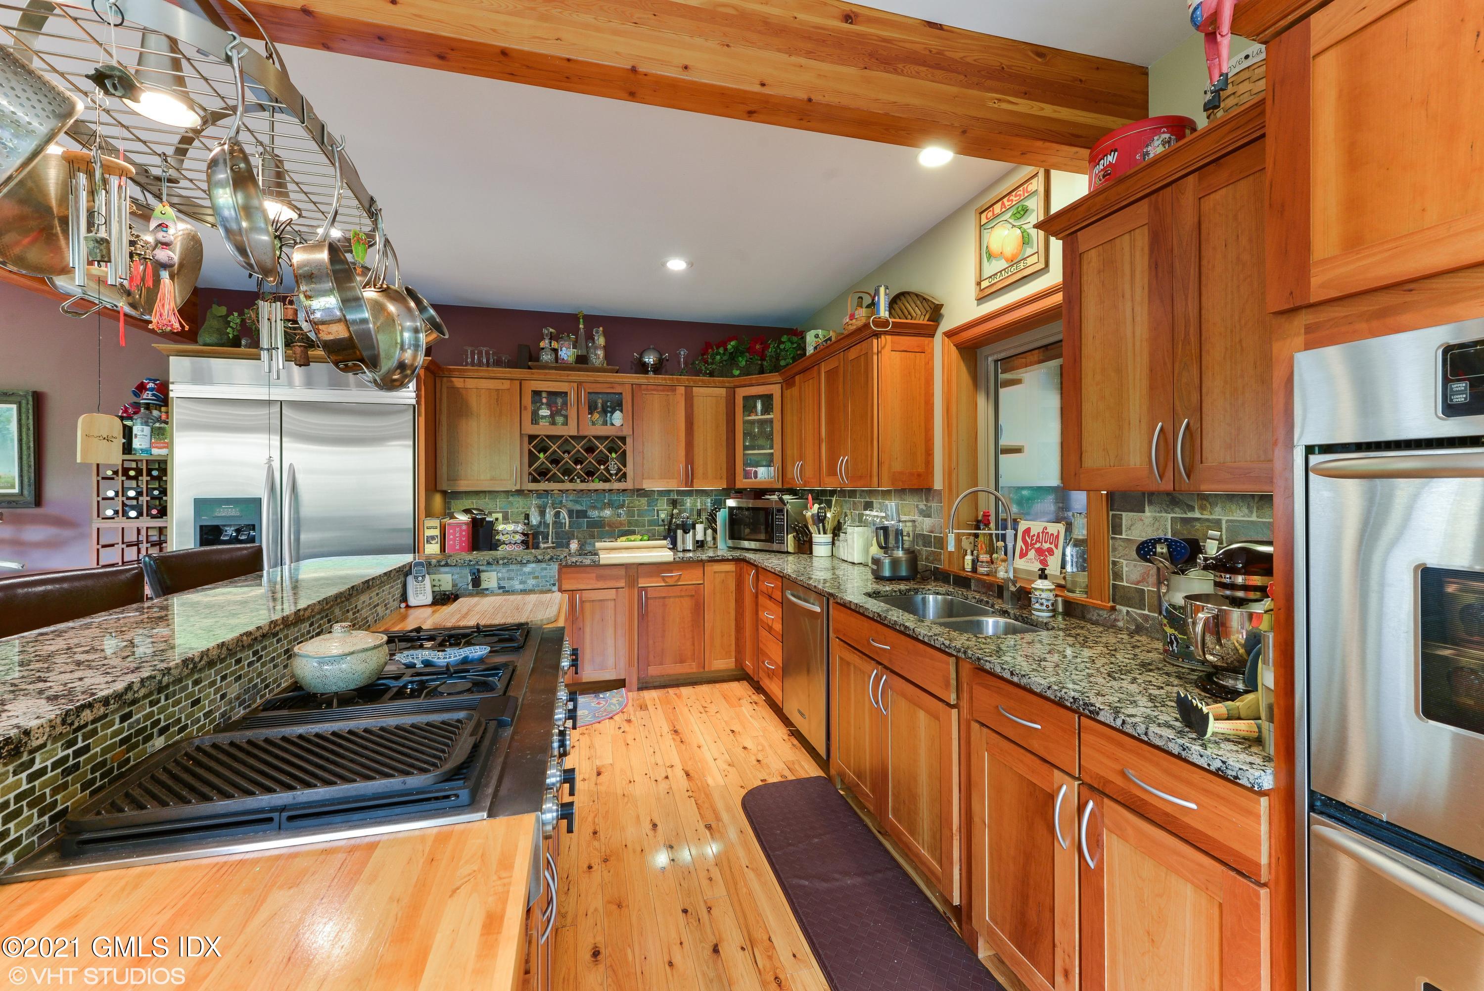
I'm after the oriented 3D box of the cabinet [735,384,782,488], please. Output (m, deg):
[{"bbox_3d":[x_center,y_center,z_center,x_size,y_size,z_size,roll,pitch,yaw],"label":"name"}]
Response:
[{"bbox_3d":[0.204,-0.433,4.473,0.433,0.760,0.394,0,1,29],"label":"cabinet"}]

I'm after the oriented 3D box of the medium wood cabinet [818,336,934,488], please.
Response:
[{"bbox_3d":[0.703,-0.413,3.141,0.320,0.745,0.670,-1,1,-15],"label":"medium wood cabinet"}]

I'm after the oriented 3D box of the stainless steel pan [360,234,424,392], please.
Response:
[{"bbox_3d":[-0.955,-0.492,1.522,0.271,0.433,0.108,2,6,16],"label":"stainless steel pan"}]

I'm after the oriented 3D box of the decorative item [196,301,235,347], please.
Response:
[{"bbox_3d":[-3.059,-0.984,3.369,0.190,0.290,0.190,-1,1,-32],"label":"decorative item"}]

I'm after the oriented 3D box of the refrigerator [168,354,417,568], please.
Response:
[{"bbox_3d":[-2.627,0.280,3.620,1.220,2.120,0.630,-1,1,-15],"label":"refrigerator"}]

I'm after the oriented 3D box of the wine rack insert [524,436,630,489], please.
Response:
[{"bbox_3d":[-1.207,-0.236,4.264,0.724,0.376,0.305,0,1,-16],"label":"wine rack insert"}]

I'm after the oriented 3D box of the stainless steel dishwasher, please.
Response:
[{"bbox_3d":[0.585,0.813,2.896,0.600,0.745,0.595,-1,1,-15],"label":"stainless steel dishwasher"}]

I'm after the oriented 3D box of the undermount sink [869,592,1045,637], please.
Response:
[{"bbox_3d":[0.740,0.504,2.085,0.420,0.200,0.780,-1,1,-15],"label":"undermount sink"}]

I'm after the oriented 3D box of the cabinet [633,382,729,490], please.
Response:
[{"bbox_3d":[-0.482,-0.431,4.478,0.724,0.760,0.325,0,1,-16],"label":"cabinet"}]

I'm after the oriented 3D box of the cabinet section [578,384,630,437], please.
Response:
[{"bbox_3d":[-1.024,-0.620,4.319,0.384,0.368,0.330,-1,1,-15],"label":"cabinet section"}]

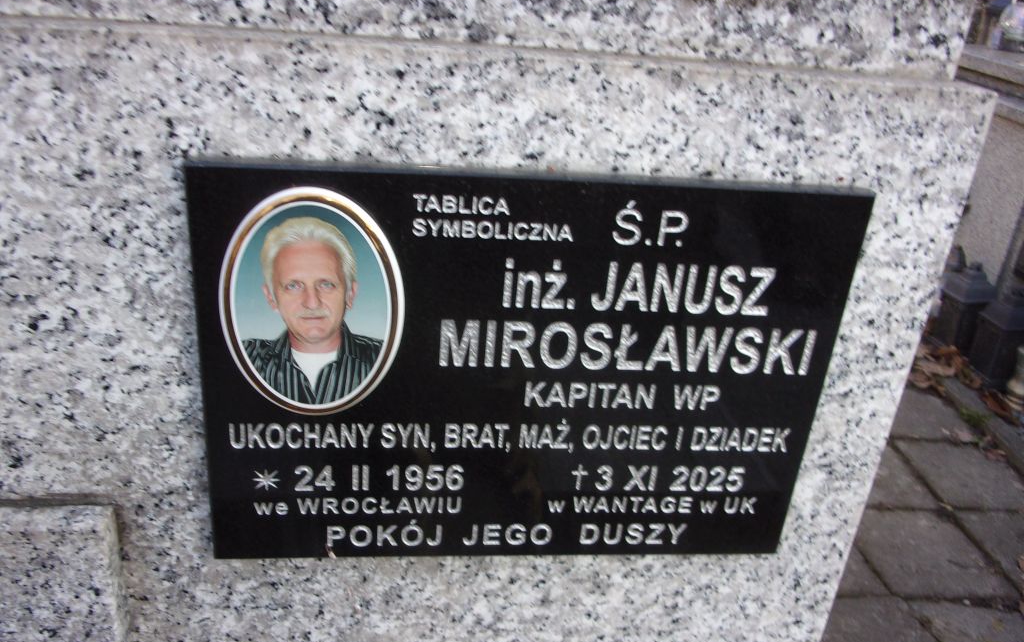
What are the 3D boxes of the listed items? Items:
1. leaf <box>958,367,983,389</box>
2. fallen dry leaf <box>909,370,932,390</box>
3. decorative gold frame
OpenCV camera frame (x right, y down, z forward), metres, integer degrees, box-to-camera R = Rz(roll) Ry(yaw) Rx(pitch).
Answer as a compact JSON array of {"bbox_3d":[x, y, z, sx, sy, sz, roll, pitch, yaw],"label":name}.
[{"bbox_3d":[1.651,0.209,2.990,0.060,0.035,0.100,2,25,-8],"label":"leaf"},{"bbox_3d":[1.450,0.209,2.941,0.080,0.035,0.085,2,25,-8],"label":"fallen dry leaf"},{"bbox_3d":[-0.118,-0.007,0.491,0.109,0.149,0.010,1,25,-8],"label":"decorative gold frame"}]

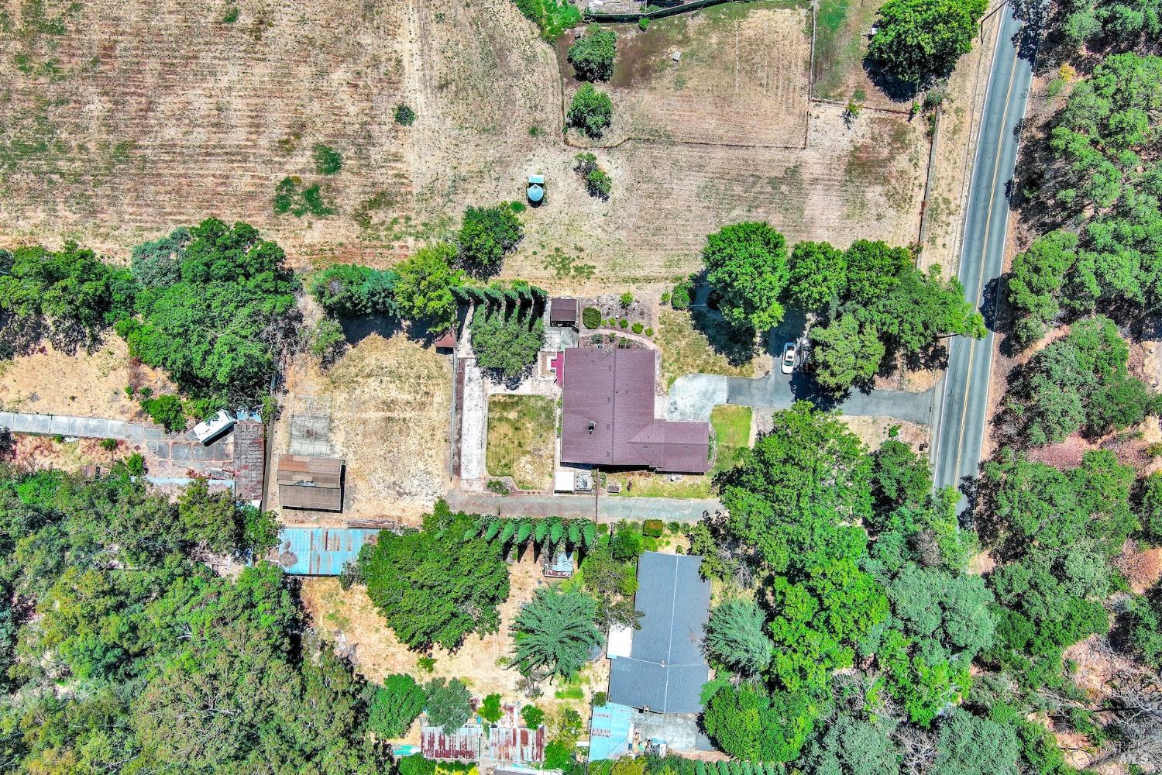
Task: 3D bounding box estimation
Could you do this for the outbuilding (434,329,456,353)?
[{"bbox_3d":[-20.393,-7.452,140.650,2.980,2.700,3.050,1,90,0],"label":"outbuilding"}]

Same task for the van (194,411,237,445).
[{"bbox_3d":[-54.854,5.706,140.700,5.340,2.600,2.330,-34,90,0],"label":"van"}]

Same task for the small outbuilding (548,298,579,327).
[{"bbox_3d":[-2.466,-11.517,140.550,3.730,2.900,3.250,1,90,0],"label":"small outbuilding"}]

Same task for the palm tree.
[{"bbox_3d":[-3.628,35.484,137.000,13.190,10.000,13.190,0,90,0],"label":"palm tree"}]

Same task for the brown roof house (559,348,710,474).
[{"bbox_3d":[8.323,3.486,139.600,21.750,4.800,18.040,1,90,0],"label":"brown roof house"}]

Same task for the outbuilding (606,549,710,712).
[{"bbox_3d":[11.949,36.319,139.650,13.640,4.700,23.220,5,90,0],"label":"outbuilding"}]

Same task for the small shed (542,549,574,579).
[{"bbox_3d":[-3.247,26.385,140.600,4.190,2.800,3.990,4,90,0],"label":"small shed"}]

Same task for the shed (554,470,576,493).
[{"bbox_3d":[-2.373,14.034,140.850,2.780,2.300,2.780,1,90,0],"label":"shed"}]

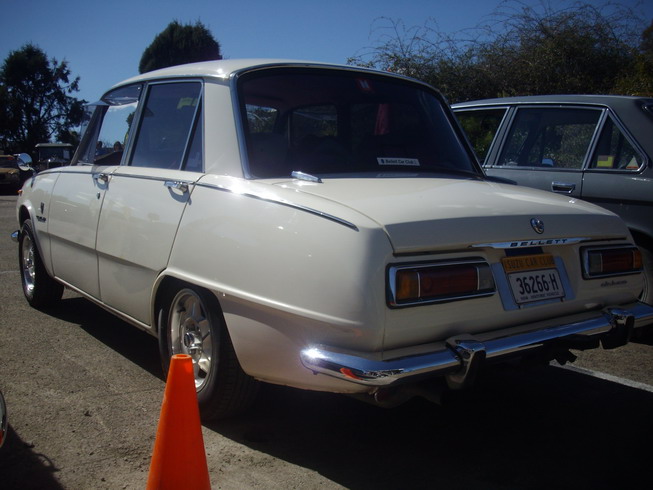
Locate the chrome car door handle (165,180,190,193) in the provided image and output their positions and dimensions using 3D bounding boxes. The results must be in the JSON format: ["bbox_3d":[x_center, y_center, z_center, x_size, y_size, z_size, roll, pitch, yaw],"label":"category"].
[{"bbox_3d":[-0.511,-0.200,2.391,0.038,0.036,0.135,-4,8,-35],"label":"chrome car door handle"}]

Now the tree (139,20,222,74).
[{"bbox_3d":[-7.320,-7.094,35.000,4.500,8.000,4.500,-1,6,-12],"label":"tree"}]

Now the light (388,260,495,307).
[{"bbox_3d":[0.312,0.098,1.893,0.370,0.110,0.050,-4,-5,-33],"label":"light"}]

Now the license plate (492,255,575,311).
[{"bbox_3d":[0.639,0.108,2.129,0.335,0.142,0.025,-4,-16,-36],"label":"license plate"}]

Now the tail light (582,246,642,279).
[{"bbox_3d":[0.963,0.053,2.363,0.370,0.110,0.050,-4,-5,-38],"label":"tail light"}]

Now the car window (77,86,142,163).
[{"bbox_3d":[-1.029,-0.551,3.313,0.050,0.355,0.640,16,-4,-36],"label":"car window"}]

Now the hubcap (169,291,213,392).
[{"bbox_3d":[-0.477,0.346,2.521,0.070,0.373,0.373,-4,8,-36],"label":"hubcap"}]

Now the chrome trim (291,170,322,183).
[{"bbox_3d":[-0.065,-0.222,2.320,0.030,0.025,0.175,-4,16,-36],"label":"chrome trim"}]

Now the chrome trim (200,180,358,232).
[{"bbox_3d":[-0.187,-0.137,2.068,0.040,0.045,0.812,-5,15,-40],"label":"chrome trim"}]

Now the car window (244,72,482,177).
[{"bbox_3d":[0.176,-0.471,2.716,1.140,0.435,0.120,-4,-22,-36],"label":"car window"}]

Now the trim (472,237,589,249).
[{"bbox_3d":[0.639,-0.009,2.119,0.550,0.026,0.030,-4,8,-36],"label":"trim"}]

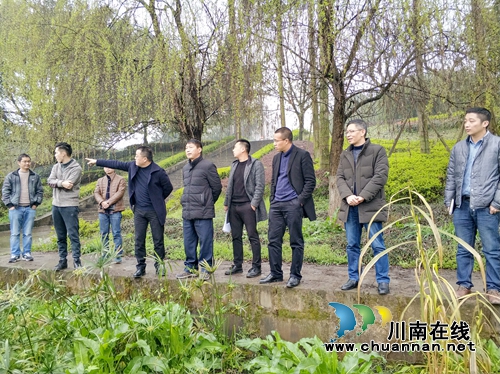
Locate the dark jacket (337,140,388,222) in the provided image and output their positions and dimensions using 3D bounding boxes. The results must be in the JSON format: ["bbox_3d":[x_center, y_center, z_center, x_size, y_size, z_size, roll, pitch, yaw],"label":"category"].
[{"bbox_3d":[1.135,-0.066,3.930,0.520,0.840,0.370,-2,-3,34],"label":"dark jacket"}]

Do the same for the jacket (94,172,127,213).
[{"bbox_3d":[-2.184,0.086,6.100,0.490,0.630,0.340,0,-2,-10],"label":"jacket"}]

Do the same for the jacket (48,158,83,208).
[{"bbox_3d":[-2.538,-0.062,5.330,0.480,0.650,0.360,0,-2,12],"label":"jacket"}]

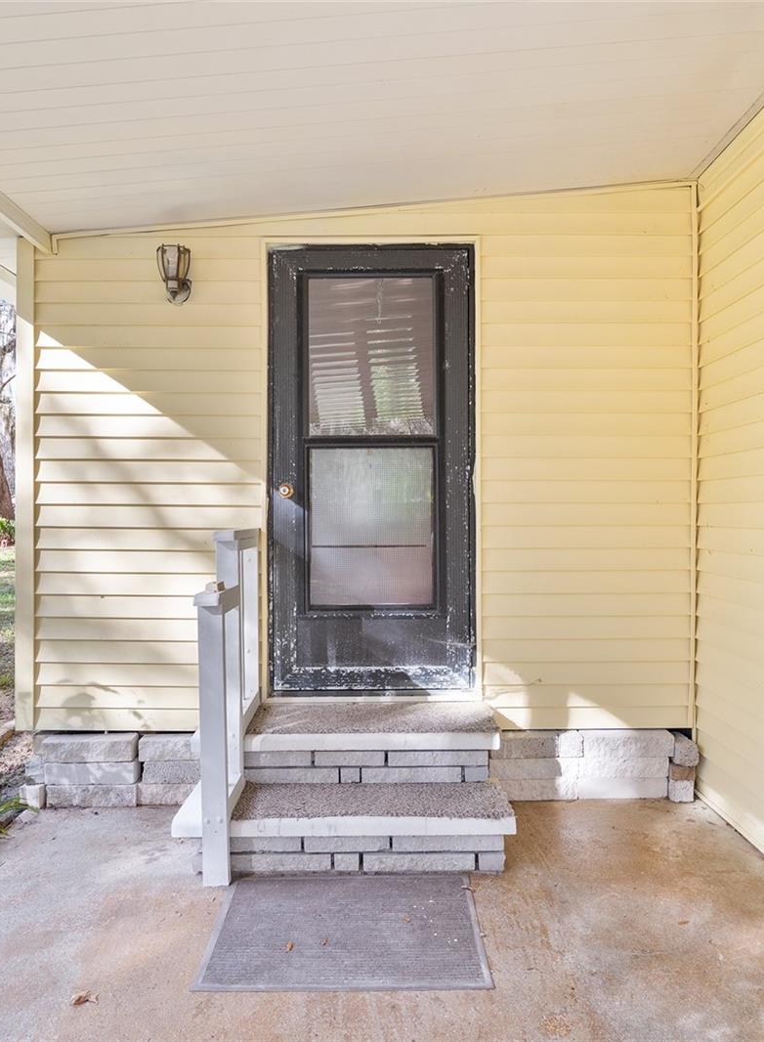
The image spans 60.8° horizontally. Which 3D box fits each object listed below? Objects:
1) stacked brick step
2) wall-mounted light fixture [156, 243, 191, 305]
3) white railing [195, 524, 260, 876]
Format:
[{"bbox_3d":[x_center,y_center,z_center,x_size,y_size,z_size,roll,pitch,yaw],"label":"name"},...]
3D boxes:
[{"bbox_3d":[-0.129,1.018,2.579,1.180,0.420,0.680,0,0,0],"label":"stacked brick step"},{"bbox_3d":[-0.906,-1.072,2.829,0.145,0.222,0.172,0,0,0],"label":"wall-mounted light fixture"},{"bbox_3d":[-0.581,0.638,2.558,0.120,1.190,0.700,0,0,0],"label":"white railing"}]

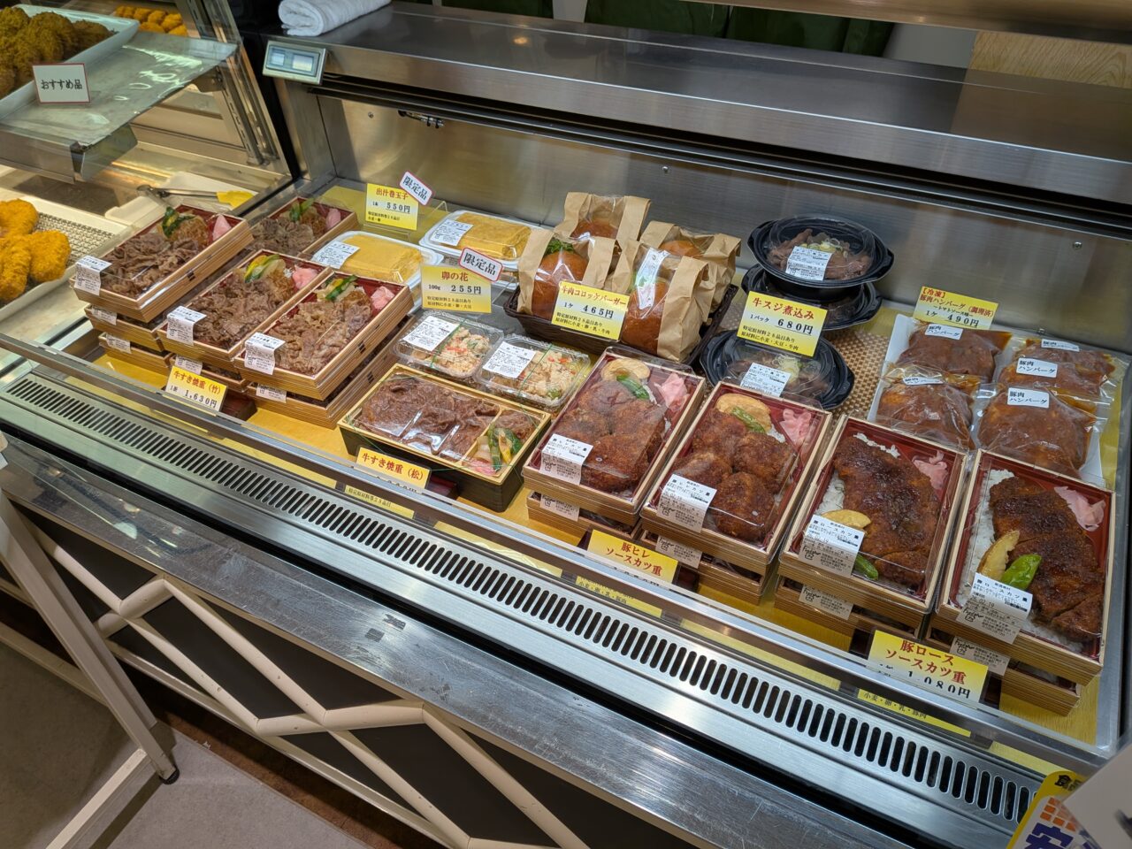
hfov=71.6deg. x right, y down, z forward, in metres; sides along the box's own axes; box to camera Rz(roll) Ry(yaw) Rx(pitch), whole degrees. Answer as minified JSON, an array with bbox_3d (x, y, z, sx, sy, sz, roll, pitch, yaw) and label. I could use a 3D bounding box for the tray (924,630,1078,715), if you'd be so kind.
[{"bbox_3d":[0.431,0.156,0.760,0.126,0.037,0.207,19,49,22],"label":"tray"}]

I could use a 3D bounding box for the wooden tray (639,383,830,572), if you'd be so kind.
[{"bbox_3d":[0.192,0.050,0.865,0.131,0.034,0.216,19,49,22],"label":"wooden tray"}]

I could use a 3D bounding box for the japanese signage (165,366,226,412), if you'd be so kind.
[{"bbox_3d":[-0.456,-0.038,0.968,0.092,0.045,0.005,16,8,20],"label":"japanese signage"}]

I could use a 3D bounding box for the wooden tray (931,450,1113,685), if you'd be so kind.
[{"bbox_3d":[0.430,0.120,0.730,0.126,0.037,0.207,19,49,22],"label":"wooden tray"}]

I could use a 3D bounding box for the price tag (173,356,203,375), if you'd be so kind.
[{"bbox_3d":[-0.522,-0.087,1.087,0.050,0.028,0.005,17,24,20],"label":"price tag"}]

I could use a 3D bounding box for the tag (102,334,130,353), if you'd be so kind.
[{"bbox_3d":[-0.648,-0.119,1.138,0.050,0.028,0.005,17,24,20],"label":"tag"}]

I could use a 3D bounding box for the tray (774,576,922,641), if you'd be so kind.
[{"bbox_3d":[0.324,0.127,0.849,0.131,0.034,0.216,18,48,21],"label":"tray"}]

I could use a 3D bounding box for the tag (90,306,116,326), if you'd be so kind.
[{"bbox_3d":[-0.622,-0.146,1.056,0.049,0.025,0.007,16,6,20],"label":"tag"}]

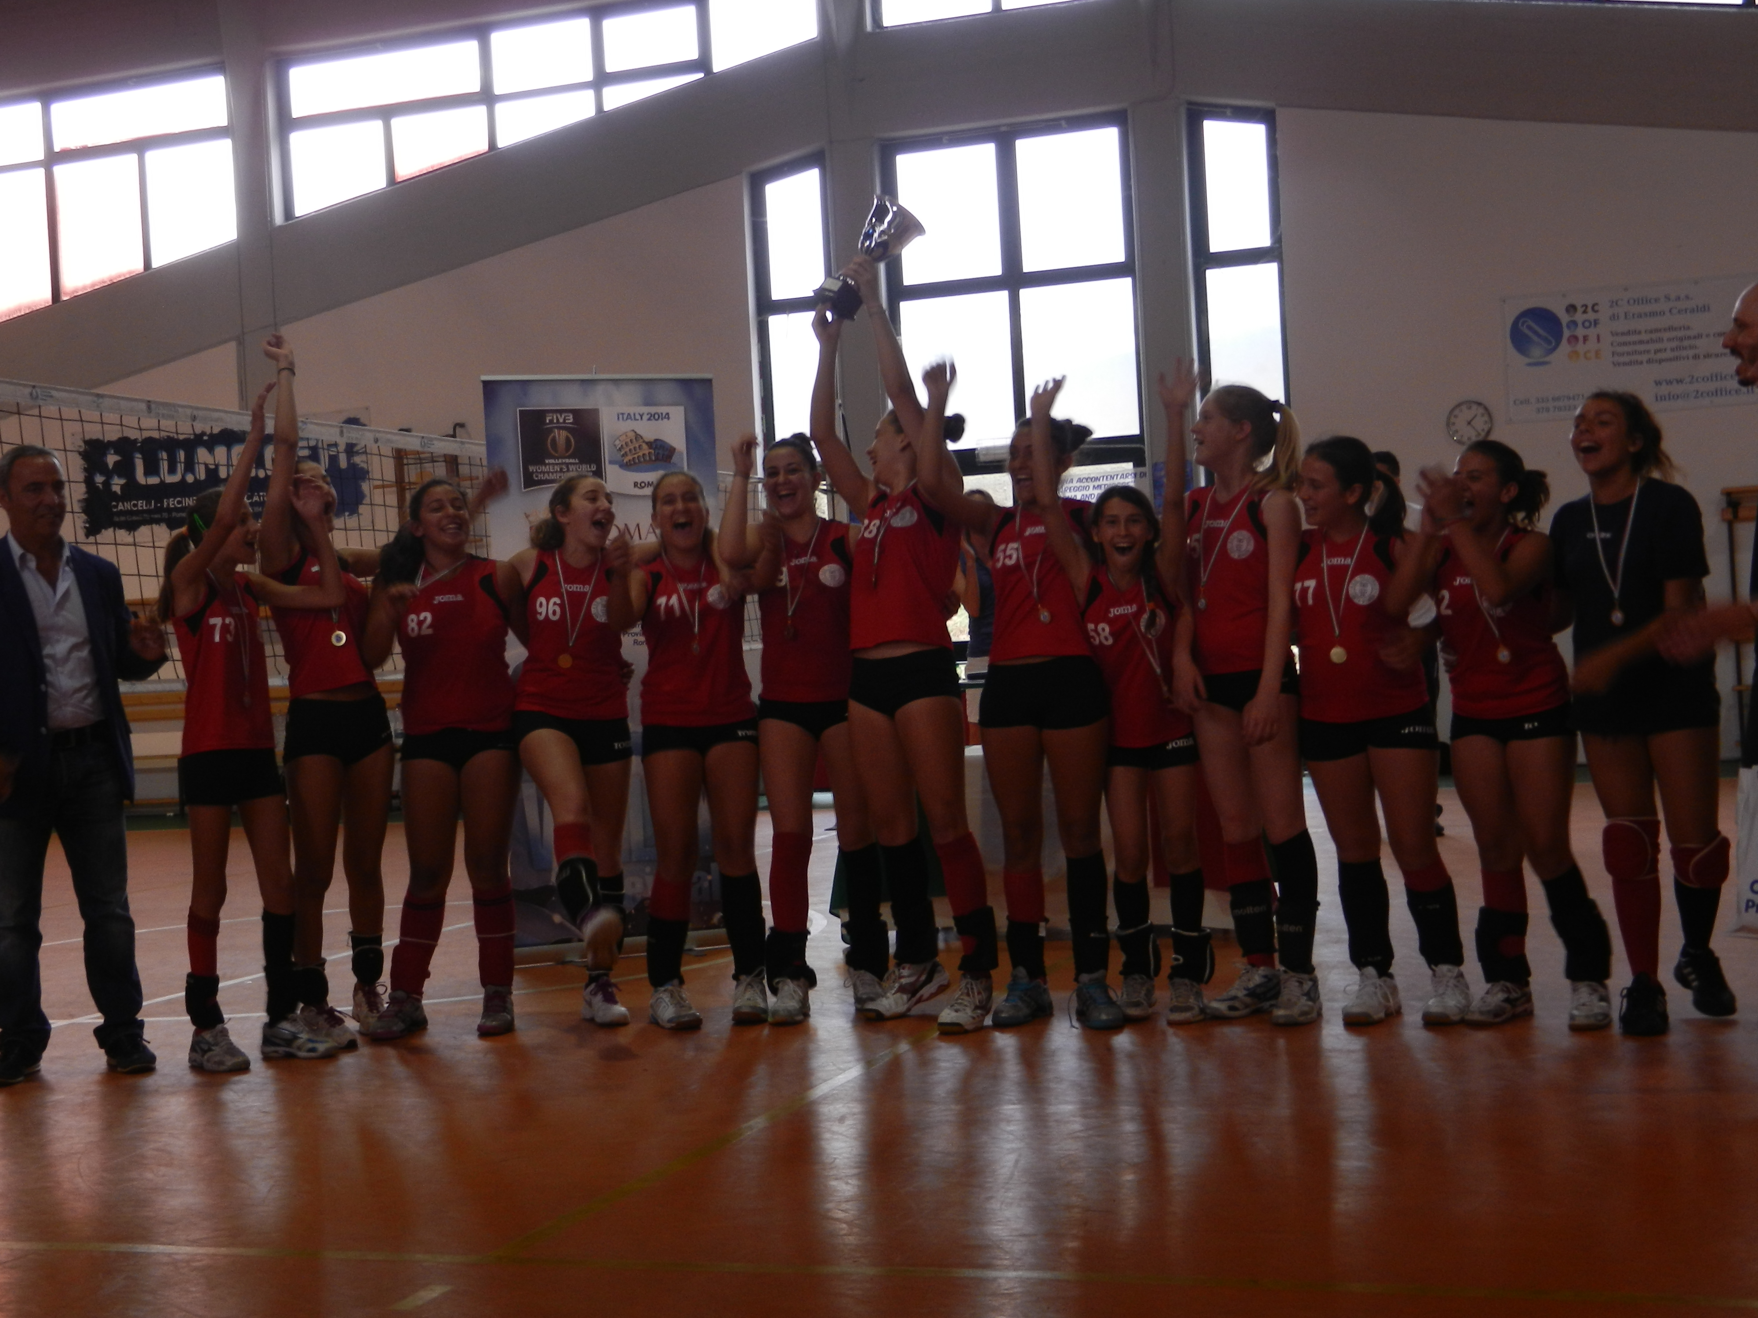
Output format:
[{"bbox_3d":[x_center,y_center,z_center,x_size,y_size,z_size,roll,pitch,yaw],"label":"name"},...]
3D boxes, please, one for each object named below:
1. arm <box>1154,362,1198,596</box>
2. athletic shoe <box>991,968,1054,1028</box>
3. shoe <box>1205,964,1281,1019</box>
[{"bbox_3d":[0.833,-0.502,6.405,0.115,0.635,0.130,-3,1,7],"label":"arm"},{"bbox_3d":[0.407,0.944,6.419,0.105,0.125,0.280,-3,1,24],"label":"athletic shoe"},{"bbox_3d":[1.054,0.954,6.581,0.270,0.125,0.105,-3,0,-34],"label":"shoe"}]

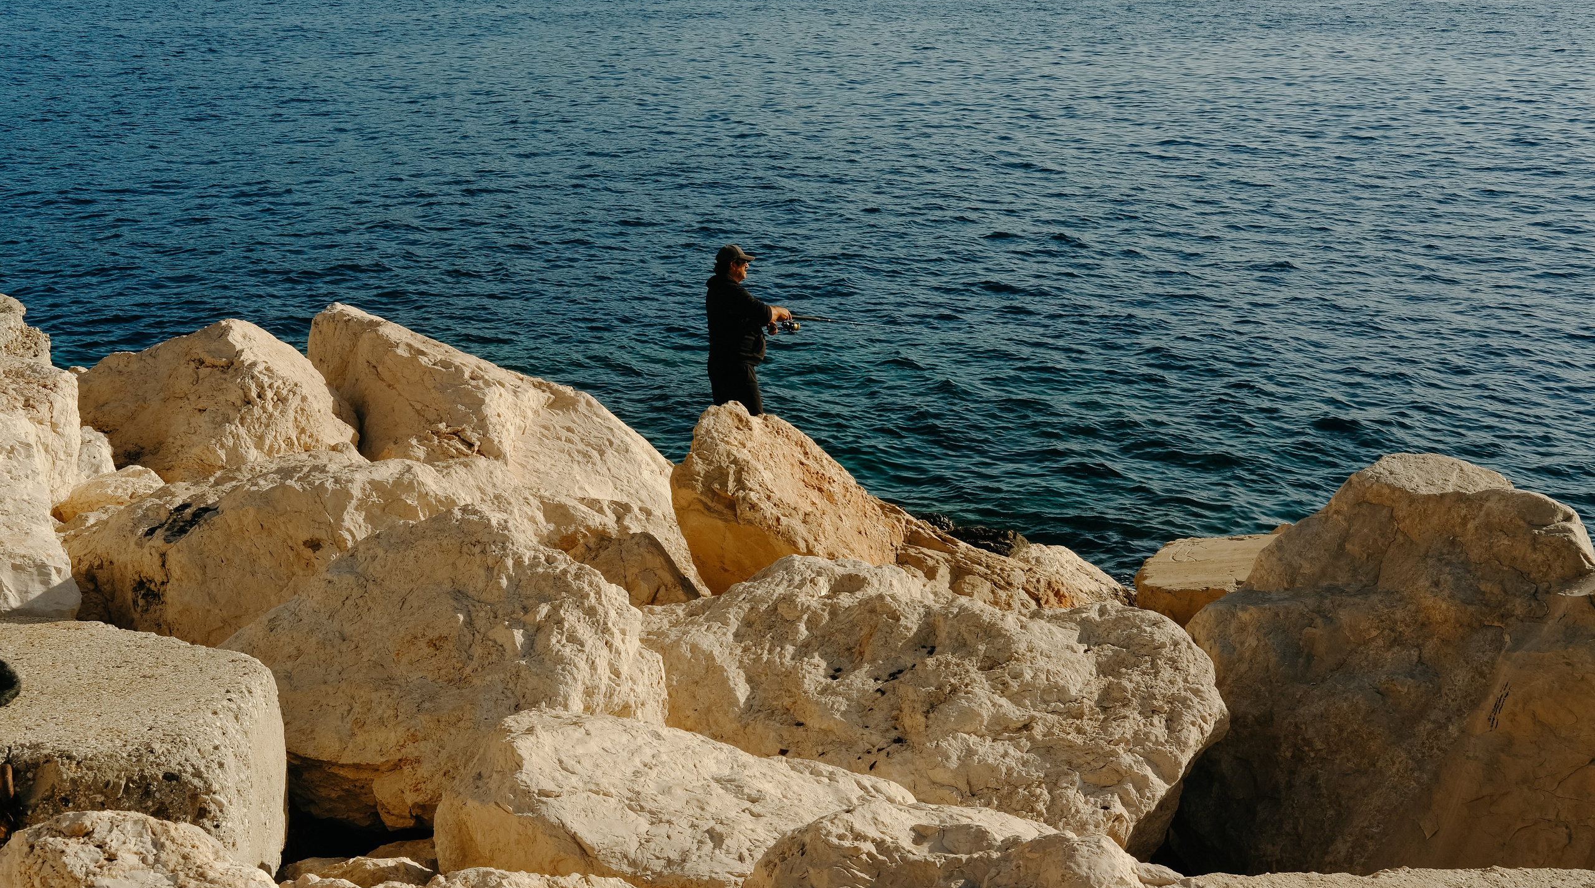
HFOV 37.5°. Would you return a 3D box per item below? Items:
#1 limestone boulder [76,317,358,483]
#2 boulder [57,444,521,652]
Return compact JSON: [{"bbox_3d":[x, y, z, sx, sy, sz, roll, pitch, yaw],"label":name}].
[{"bbox_3d":[-2.927,-0.192,11.900,1.400,0.900,1.200,0,13,0],"label":"limestone boulder"},{"bbox_3d":[-2.078,0.476,9.800,1.900,0.900,1.200,0,13,0],"label":"boulder"}]

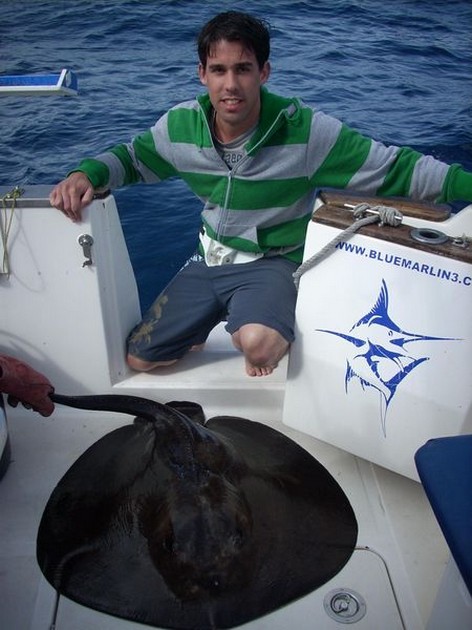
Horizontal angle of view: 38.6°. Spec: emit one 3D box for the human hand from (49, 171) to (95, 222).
[{"bbox_3d":[-0.393,-0.283,1.610,0.100,0.095,0.125,5,33,8],"label":"human hand"}]

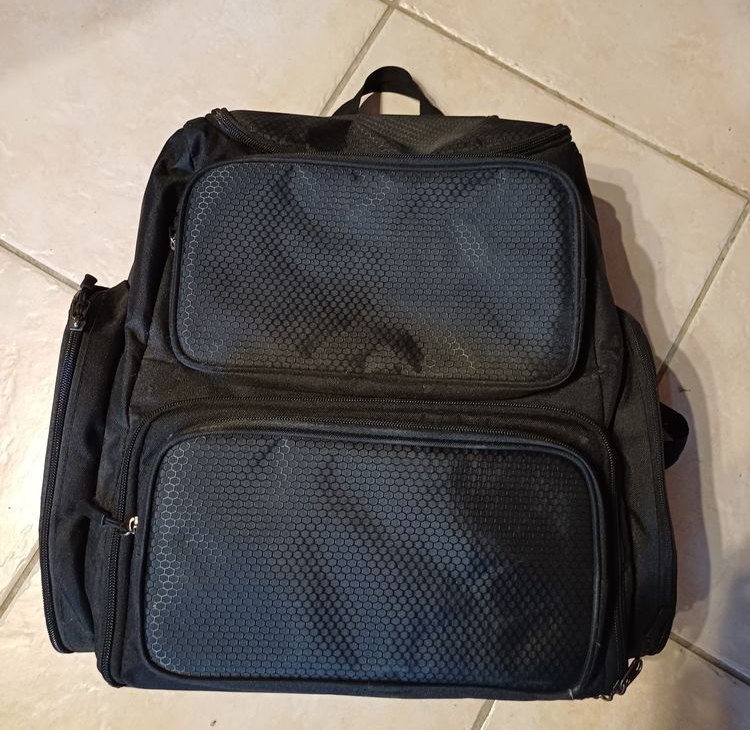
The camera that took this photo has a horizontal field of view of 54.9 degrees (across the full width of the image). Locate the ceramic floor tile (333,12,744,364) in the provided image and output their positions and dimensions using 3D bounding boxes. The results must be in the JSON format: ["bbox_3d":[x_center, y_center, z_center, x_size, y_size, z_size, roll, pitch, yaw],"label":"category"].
[{"bbox_3d":[0.075,-0.075,0.574,0.331,0.010,0.331,30,81,4],"label":"ceramic floor tile"}]

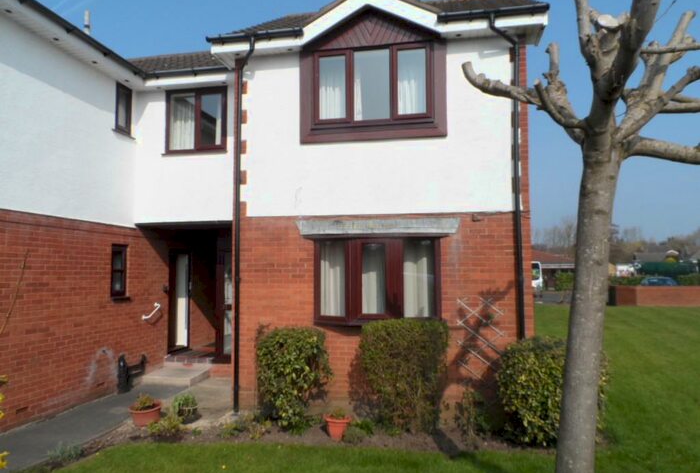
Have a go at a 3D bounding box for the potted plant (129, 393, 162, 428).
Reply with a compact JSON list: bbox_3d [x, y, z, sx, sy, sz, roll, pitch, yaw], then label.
[{"bbox_3d":[-2.674,2.242,6.384,0.410,0.400,0.410,-1,-4,10],"label":"potted plant"}]

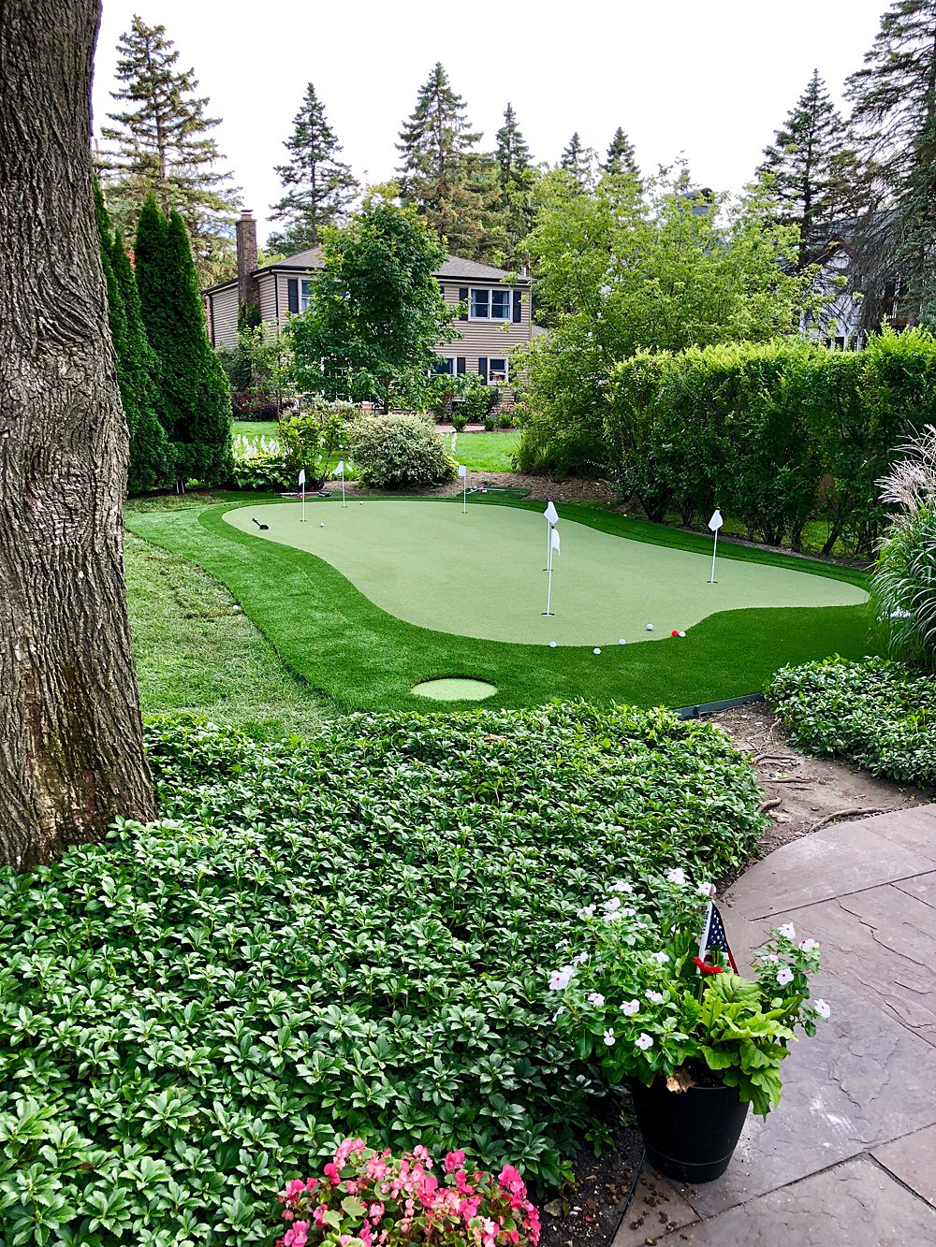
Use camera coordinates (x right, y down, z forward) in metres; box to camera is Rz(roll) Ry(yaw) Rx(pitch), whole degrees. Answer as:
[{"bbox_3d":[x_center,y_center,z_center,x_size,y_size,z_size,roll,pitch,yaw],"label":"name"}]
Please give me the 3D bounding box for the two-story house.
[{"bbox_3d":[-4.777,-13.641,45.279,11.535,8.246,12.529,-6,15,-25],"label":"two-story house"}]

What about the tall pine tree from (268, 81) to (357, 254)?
[{"bbox_3d":[-9.865,-23.862,64.227,5.770,19.309,6.200,0,13,0],"label":"tall pine tree"}]

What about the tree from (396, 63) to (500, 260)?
[{"bbox_3d":[-1.269,-24.348,64.093,6.563,20.459,7.000,0,13,0],"label":"tree"}]

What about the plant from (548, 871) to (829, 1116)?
[{"bbox_3d":[0.496,0.790,2.251,0.604,0.482,0.520,0,13,0],"label":"plant"}]

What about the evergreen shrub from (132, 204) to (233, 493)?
[{"bbox_3d":[-5.171,-5.081,18.362,1.774,4.970,1.600,0,13,0],"label":"evergreen shrub"}]

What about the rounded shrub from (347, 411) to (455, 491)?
[{"bbox_3d":[-1.232,-3.287,18.893,2.044,1.299,1.850,0,13,0],"label":"rounded shrub"}]

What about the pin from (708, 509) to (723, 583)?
[{"bbox_3d":[2.323,-0.735,9.478,0.140,0.710,0.100,0,13,0],"label":"pin"}]

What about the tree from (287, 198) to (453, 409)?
[{"bbox_3d":[-2.559,-7.947,26.894,4.572,6.379,4.400,0,13,0],"label":"tree"}]

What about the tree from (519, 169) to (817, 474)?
[{"bbox_3d":[4.370,-6.568,22.068,6.545,6.260,6.000,0,13,0],"label":"tree"}]

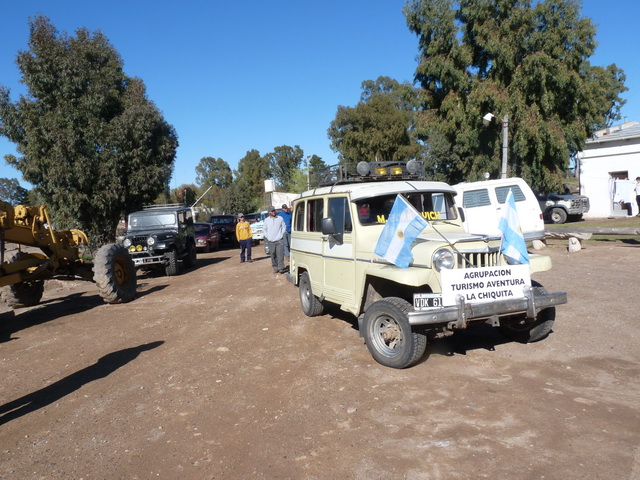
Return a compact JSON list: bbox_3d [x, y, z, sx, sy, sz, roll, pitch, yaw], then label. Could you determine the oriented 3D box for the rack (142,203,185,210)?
[{"bbox_3d":[-4.610,-0.987,14.800,1.100,0.180,1.200,-1,3,2],"label":"rack"}]

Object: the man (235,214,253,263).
[{"bbox_3d":[-2.605,-0.061,17.000,0.540,1.670,0.360,-1,3,-9],"label":"man"}]

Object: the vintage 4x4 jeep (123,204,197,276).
[{"bbox_3d":[-4.880,0.020,14.900,1.660,1.940,3.500,-3,3,-3],"label":"vintage 4x4 jeep"}]

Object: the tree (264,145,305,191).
[{"bbox_3d":[-3.982,-5.891,56.000,4.710,9.640,4.710,-3,3,0],"label":"tree"}]

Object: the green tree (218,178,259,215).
[{"bbox_3d":[-6.204,-2.550,38.000,3.300,4.300,3.300,-1,3,-9],"label":"green tree"}]

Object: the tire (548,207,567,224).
[{"bbox_3d":[10.834,-1.082,22.600,0.250,0.750,0.750,-4,3,-31],"label":"tire"}]

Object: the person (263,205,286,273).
[{"bbox_3d":[-1.195,-0.021,13.200,0.600,1.770,0.400,-1,3,-11],"label":"person"}]

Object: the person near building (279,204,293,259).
[{"bbox_3d":[-1.090,-0.215,16.000,0.380,1.830,0.520,-5,4,-41],"label":"person near building"}]

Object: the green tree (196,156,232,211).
[{"bbox_3d":[-11.520,-4.832,54.000,4.330,8.400,4.330,-3,3,0],"label":"green tree"}]

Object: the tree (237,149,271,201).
[{"bbox_3d":[-6.927,-5.136,52.000,3.750,8.790,3.750,-3,3,0],"label":"tree"}]

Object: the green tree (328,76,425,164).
[{"bbox_3d":[5.183,-7.978,45.000,9.200,13.200,9.000,-1,3,6],"label":"green tree"}]

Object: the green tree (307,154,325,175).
[{"bbox_3d":[-0.310,-6.074,62.000,2.980,9.090,2.980,-3,3,0],"label":"green tree"}]

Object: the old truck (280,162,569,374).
[{"bbox_3d":[0.903,0.059,6.741,1.800,2.200,4.420,-4,4,-19],"label":"old truck"}]

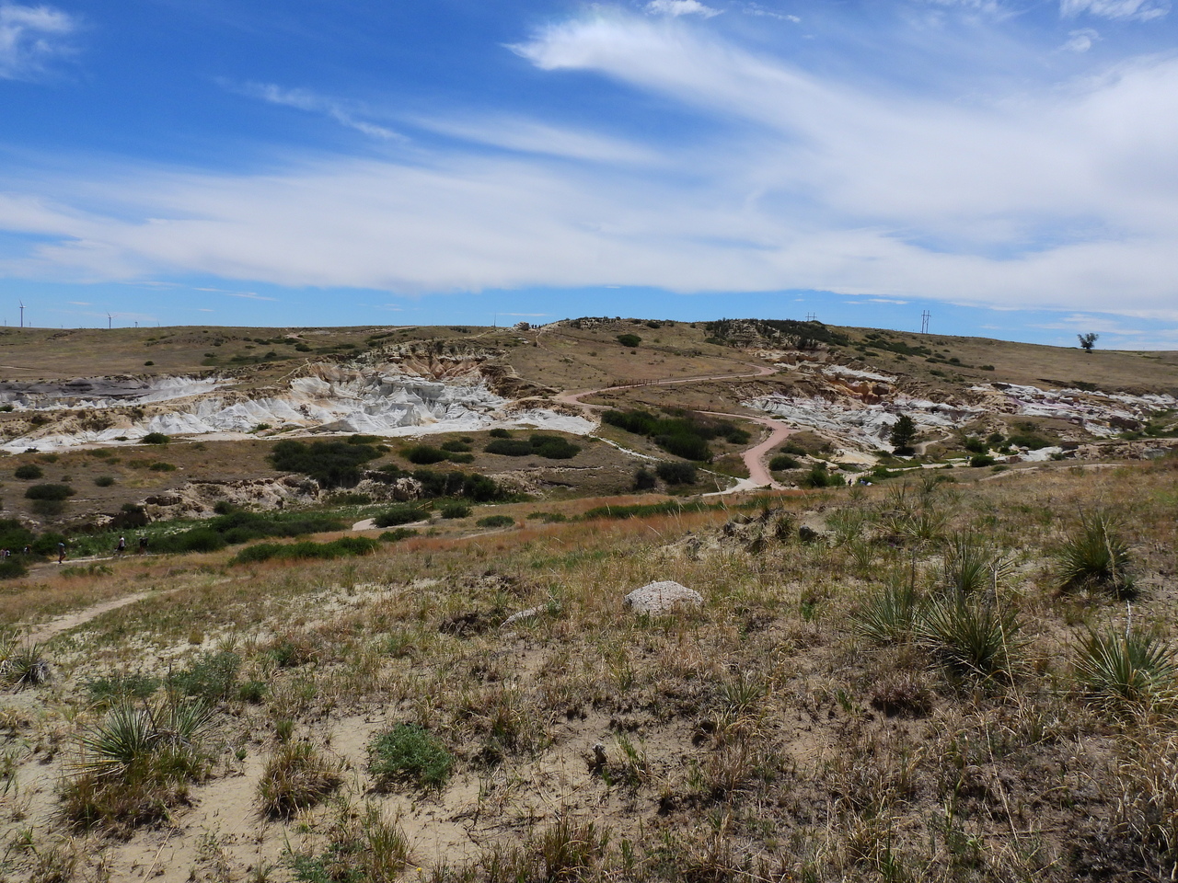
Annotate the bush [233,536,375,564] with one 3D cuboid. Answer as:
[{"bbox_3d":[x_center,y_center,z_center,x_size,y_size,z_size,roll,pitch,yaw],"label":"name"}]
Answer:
[{"bbox_3d":[-21.482,8.209,62.000,11.000,1.600,4.000,1,6,-19],"label":"bush"}]

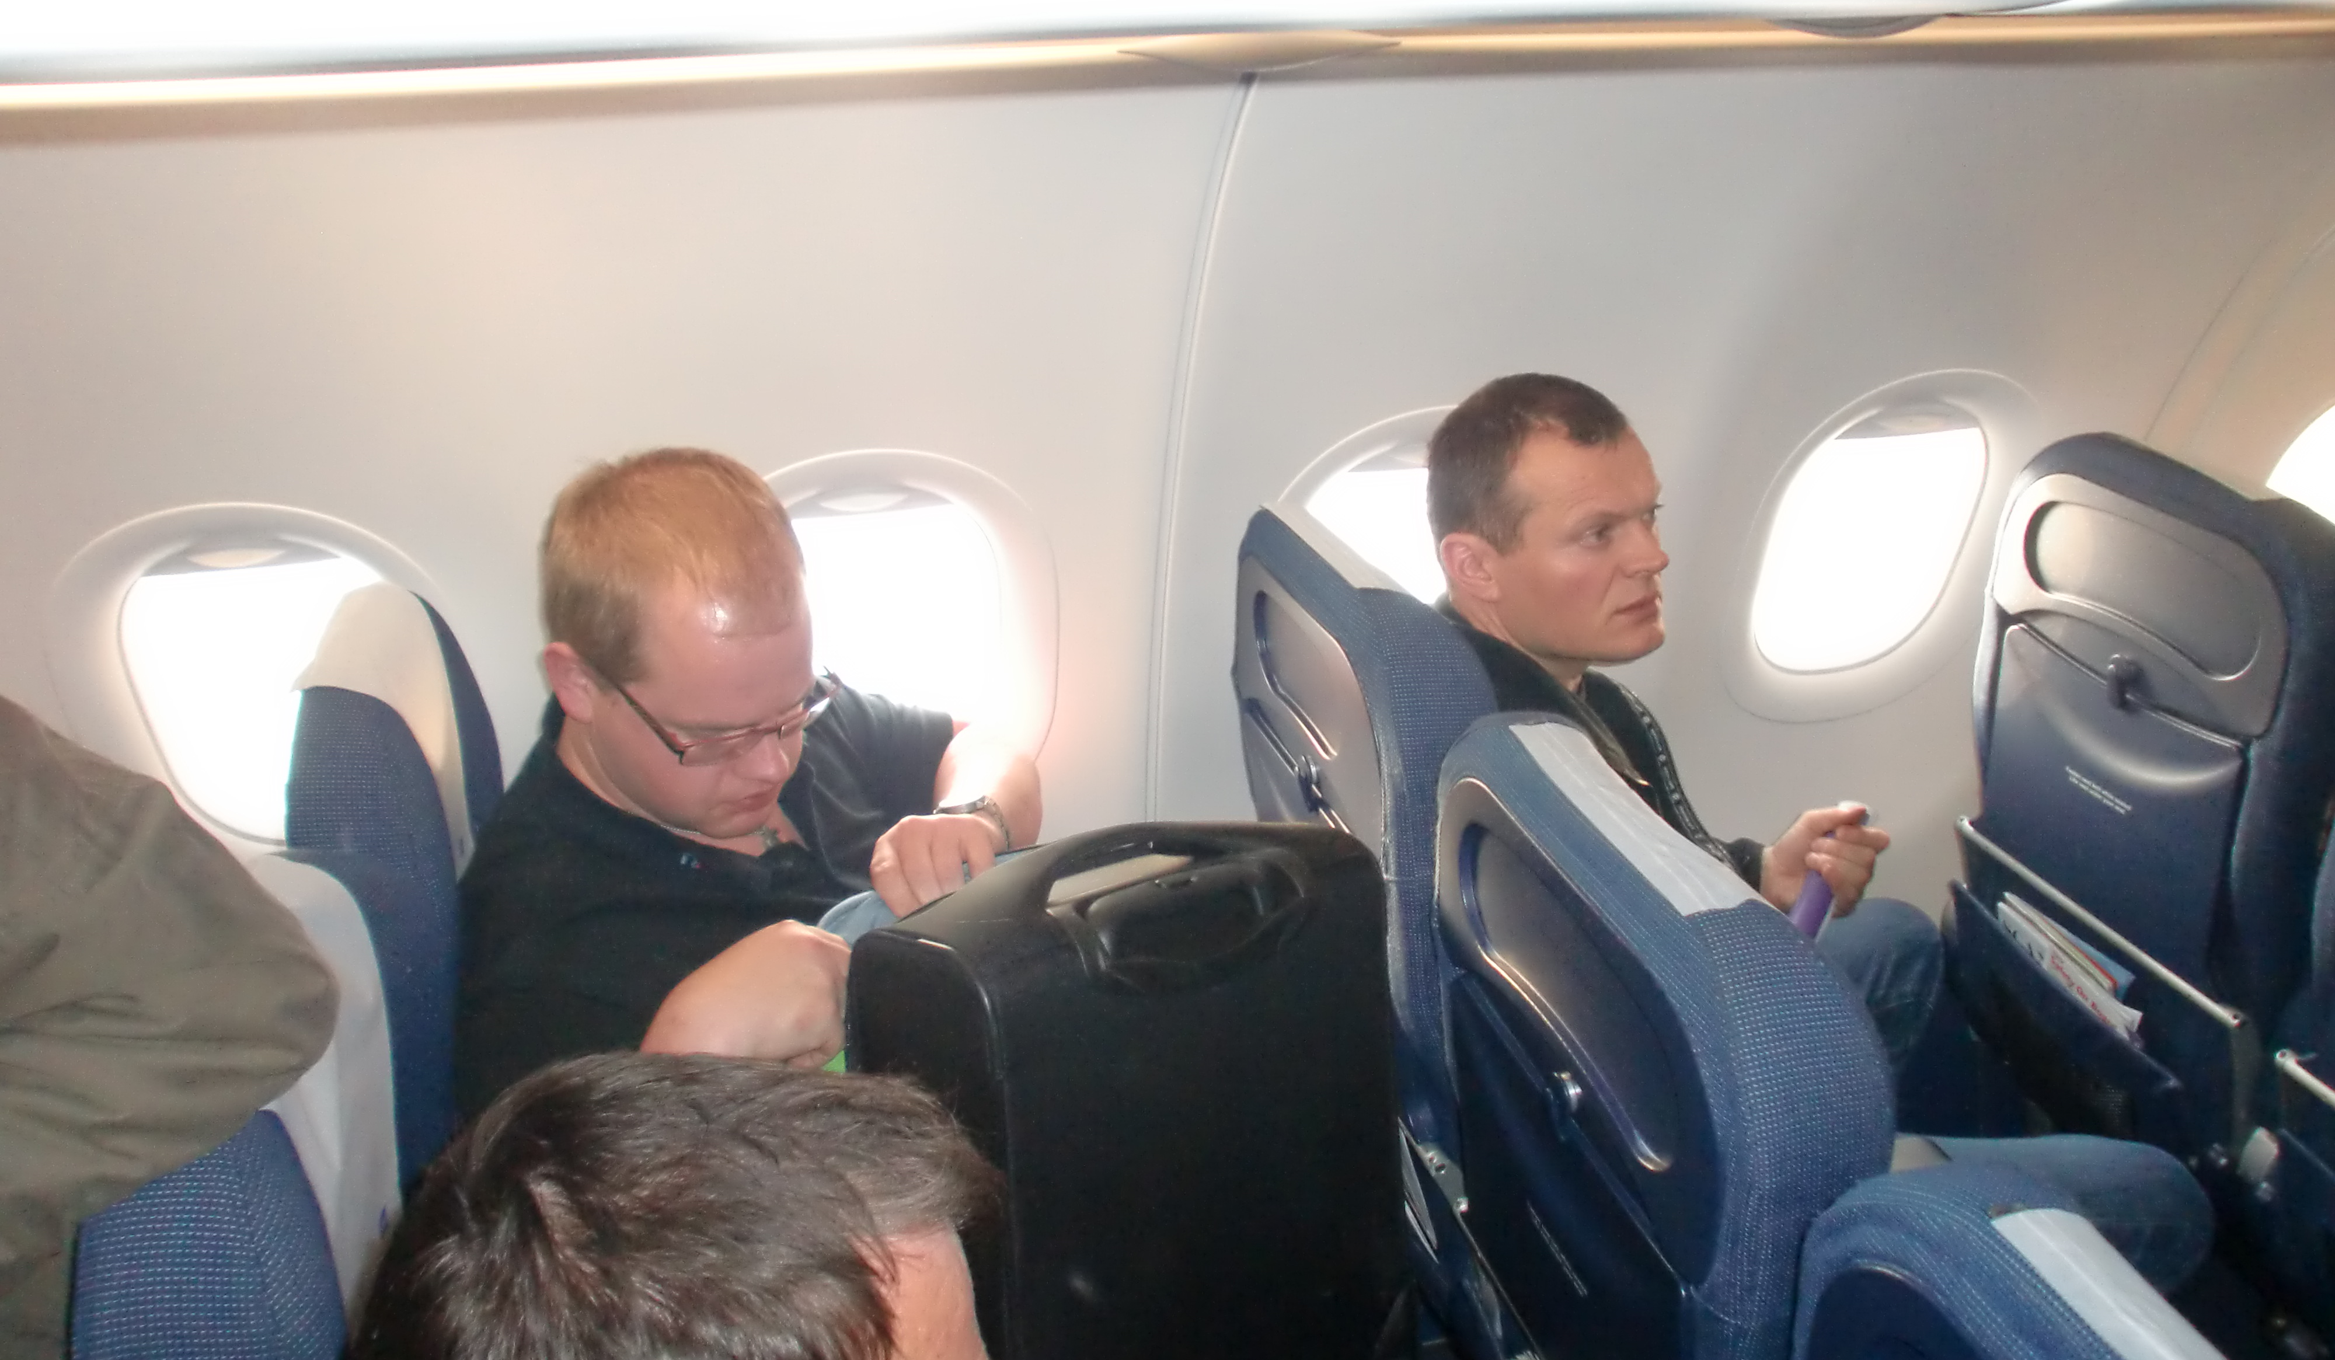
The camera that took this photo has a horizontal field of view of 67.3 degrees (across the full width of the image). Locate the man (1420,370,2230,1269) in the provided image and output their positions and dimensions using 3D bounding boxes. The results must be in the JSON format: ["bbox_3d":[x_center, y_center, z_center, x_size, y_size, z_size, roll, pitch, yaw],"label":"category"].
[{"bbox_3d":[0.570,0.338,1.680,0.760,1.260,0.570,-5,24,-9],"label":"man"}]

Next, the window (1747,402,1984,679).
[{"bbox_3d":[0.763,-0.143,1.900,0.250,0.355,0.050,-6,38,-11],"label":"window"}]

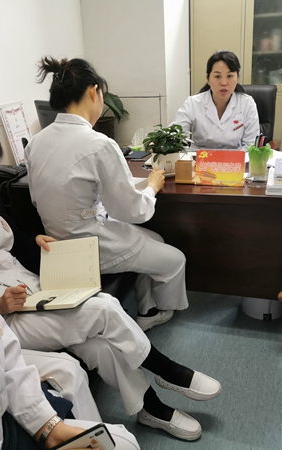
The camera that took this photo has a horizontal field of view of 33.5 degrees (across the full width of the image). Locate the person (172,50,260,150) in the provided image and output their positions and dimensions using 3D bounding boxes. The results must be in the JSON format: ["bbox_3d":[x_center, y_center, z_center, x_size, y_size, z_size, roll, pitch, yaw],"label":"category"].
[{"bbox_3d":[0.493,-0.340,2.776,0.550,1.310,0.750,2,21,13],"label":"person"}]

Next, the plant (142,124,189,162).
[{"bbox_3d":[0.117,-0.388,2.240,0.220,0.180,0.220,3,21,17],"label":"plant"}]

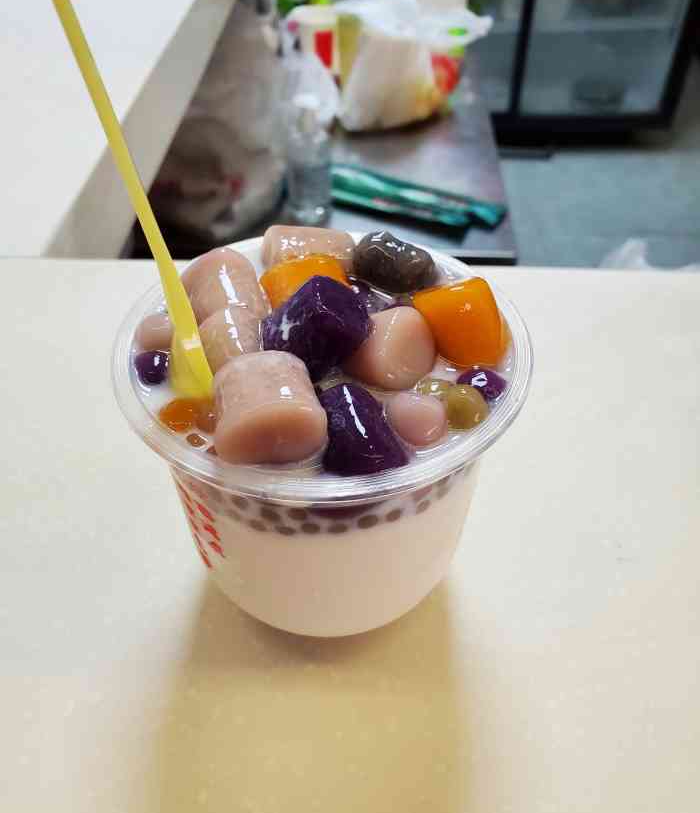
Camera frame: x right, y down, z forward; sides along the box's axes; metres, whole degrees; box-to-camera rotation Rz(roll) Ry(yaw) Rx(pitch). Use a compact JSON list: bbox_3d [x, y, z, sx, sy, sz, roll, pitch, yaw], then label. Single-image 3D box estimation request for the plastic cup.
[{"bbox_3d":[-0.007,0.012,0.230,0.117,0.089,0.117,0,45,0],"label":"plastic cup"}]

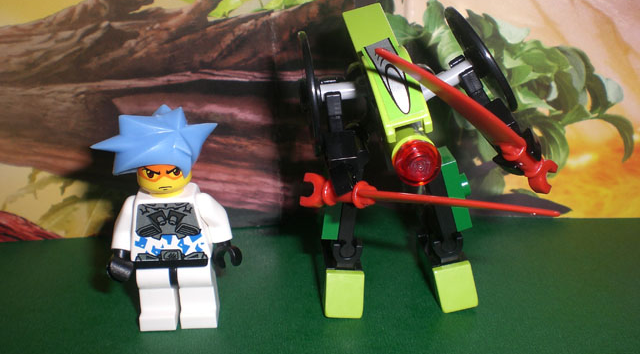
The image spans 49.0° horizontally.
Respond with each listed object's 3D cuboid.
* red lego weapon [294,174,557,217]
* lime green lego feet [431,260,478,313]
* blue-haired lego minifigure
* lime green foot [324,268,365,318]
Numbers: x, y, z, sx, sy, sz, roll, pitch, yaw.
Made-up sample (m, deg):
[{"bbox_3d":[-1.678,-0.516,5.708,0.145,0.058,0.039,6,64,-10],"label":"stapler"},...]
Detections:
[{"bbox_3d":[0.019,0.004,0.134,0.051,0.007,0.007,5,24,20],"label":"red lego weapon"},{"bbox_3d":[0.029,0.023,0.152,0.008,0.008,0.007,-8,24,-12],"label":"lime green lego feet"},{"bbox_3d":[-0.030,0.008,0.142,0.029,0.046,0.018,-2,23,-4],"label":"blue-haired lego minifigure"},{"bbox_3d":[0.005,0.025,0.150,0.008,0.008,0.007,0,23,2],"label":"lime green foot"}]

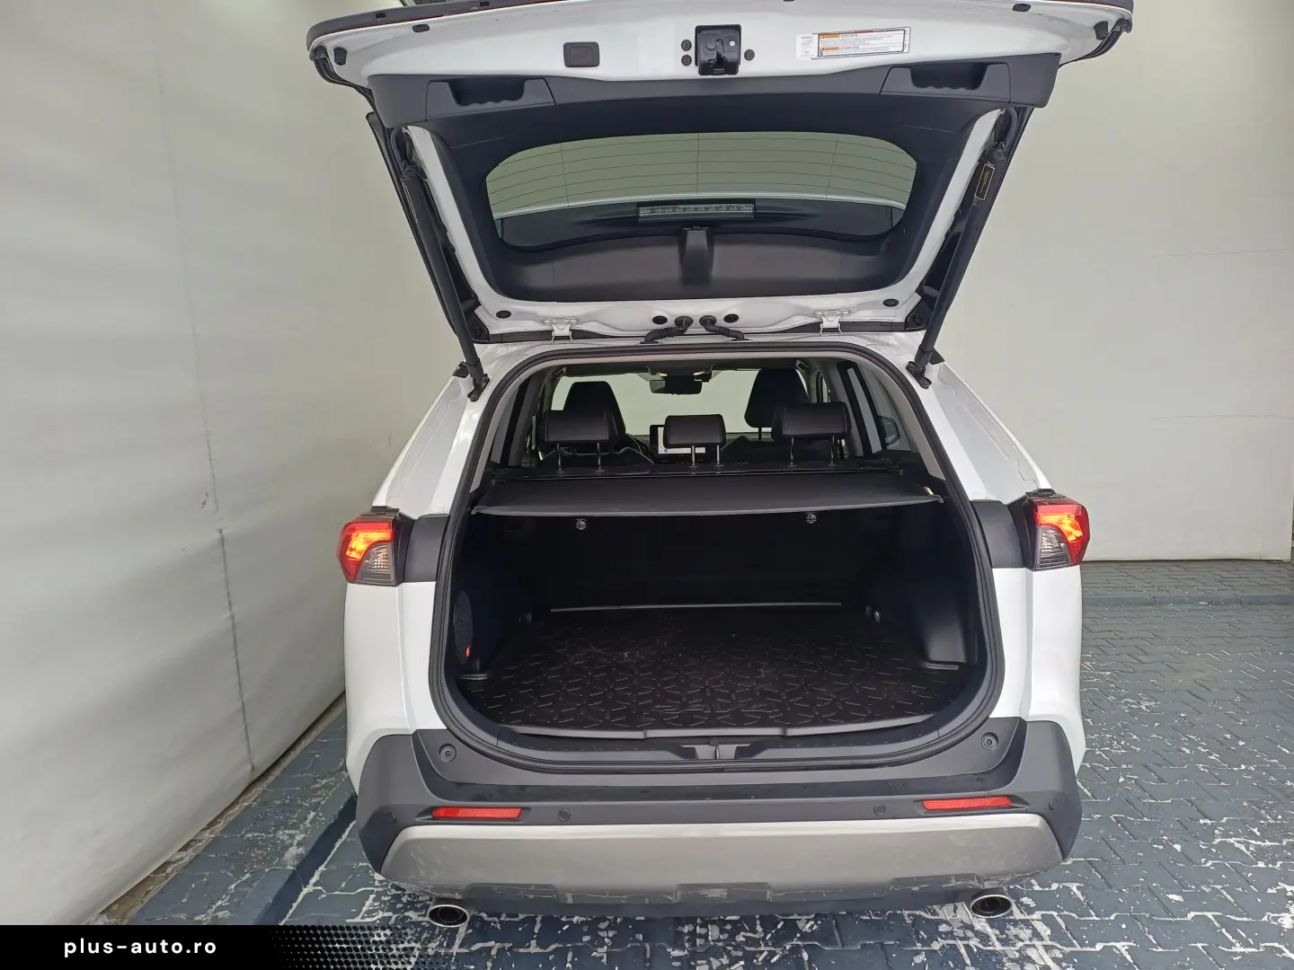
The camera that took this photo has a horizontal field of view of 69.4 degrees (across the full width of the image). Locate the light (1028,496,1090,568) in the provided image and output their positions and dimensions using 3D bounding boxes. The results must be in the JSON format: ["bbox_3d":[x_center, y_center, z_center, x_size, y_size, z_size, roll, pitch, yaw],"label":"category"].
[{"bbox_3d":[0.872,0.095,1.988,0.178,0.148,0.185,-1,6,0],"label":"light"}]

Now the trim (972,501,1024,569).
[{"bbox_3d":[0.742,0.103,1.980,0.095,0.146,0.060,-1,6,0],"label":"trim"}]

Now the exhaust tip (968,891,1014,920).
[{"bbox_3d":[0.709,0.867,1.968,0.088,0.063,0.110,-1,6,1],"label":"exhaust tip"}]

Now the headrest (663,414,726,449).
[{"bbox_3d":[0.142,-0.162,2.799,0.184,0.108,0.100,-1,6,0],"label":"headrest"}]

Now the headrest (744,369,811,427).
[{"bbox_3d":[0.532,-0.356,3.825,0.255,0.245,0.140,-1,6,1],"label":"headrest"}]

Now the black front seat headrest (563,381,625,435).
[{"bbox_3d":[-0.218,-0.306,3.845,0.255,0.245,0.140,-1,6,1],"label":"black front seat headrest"}]

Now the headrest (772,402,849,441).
[{"bbox_3d":[0.516,-0.200,2.937,0.230,0.120,0.120,-1,6,1],"label":"headrest"}]

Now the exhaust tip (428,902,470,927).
[{"bbox_3d":[-0.412,0.894,1.992,0.088,0.063,0.110,-1,6,1],"label":"exhaust tip"}]

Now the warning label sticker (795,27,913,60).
[{"bbox_3d":[0.287,-0.613,1.297,0.155,0.040,0.004,-3,41,2],"label":"warning label sticker"}]

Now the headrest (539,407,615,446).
[{"bbox_3d":[-0.206,-0.176,2.789,0.217,0.120,0.105,-1,6,0],"label":"headrest"}]

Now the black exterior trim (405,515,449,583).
[{"bbox_3d":[-0.469,0.133,1.991,0.095,0.146,0.060,-1,6,0],"label":"black exterior trim"}]

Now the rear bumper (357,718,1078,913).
[{"bbox_3d":[0.155,0.701,2.090,1.750,0.440,0.430,-1,6,1],"label":"rear bumper"}]

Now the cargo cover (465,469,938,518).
[{"bbox_3d":[0.139,0.017,2.326,1.080,0.055,0.690,-1,6,0],"label":"cargo cover"}]

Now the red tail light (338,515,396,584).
[{"bbox_3d":[-0.592,0.130,2.002,0.178,0.148,0.185,-1,6,0],"label":"red tail light"}]

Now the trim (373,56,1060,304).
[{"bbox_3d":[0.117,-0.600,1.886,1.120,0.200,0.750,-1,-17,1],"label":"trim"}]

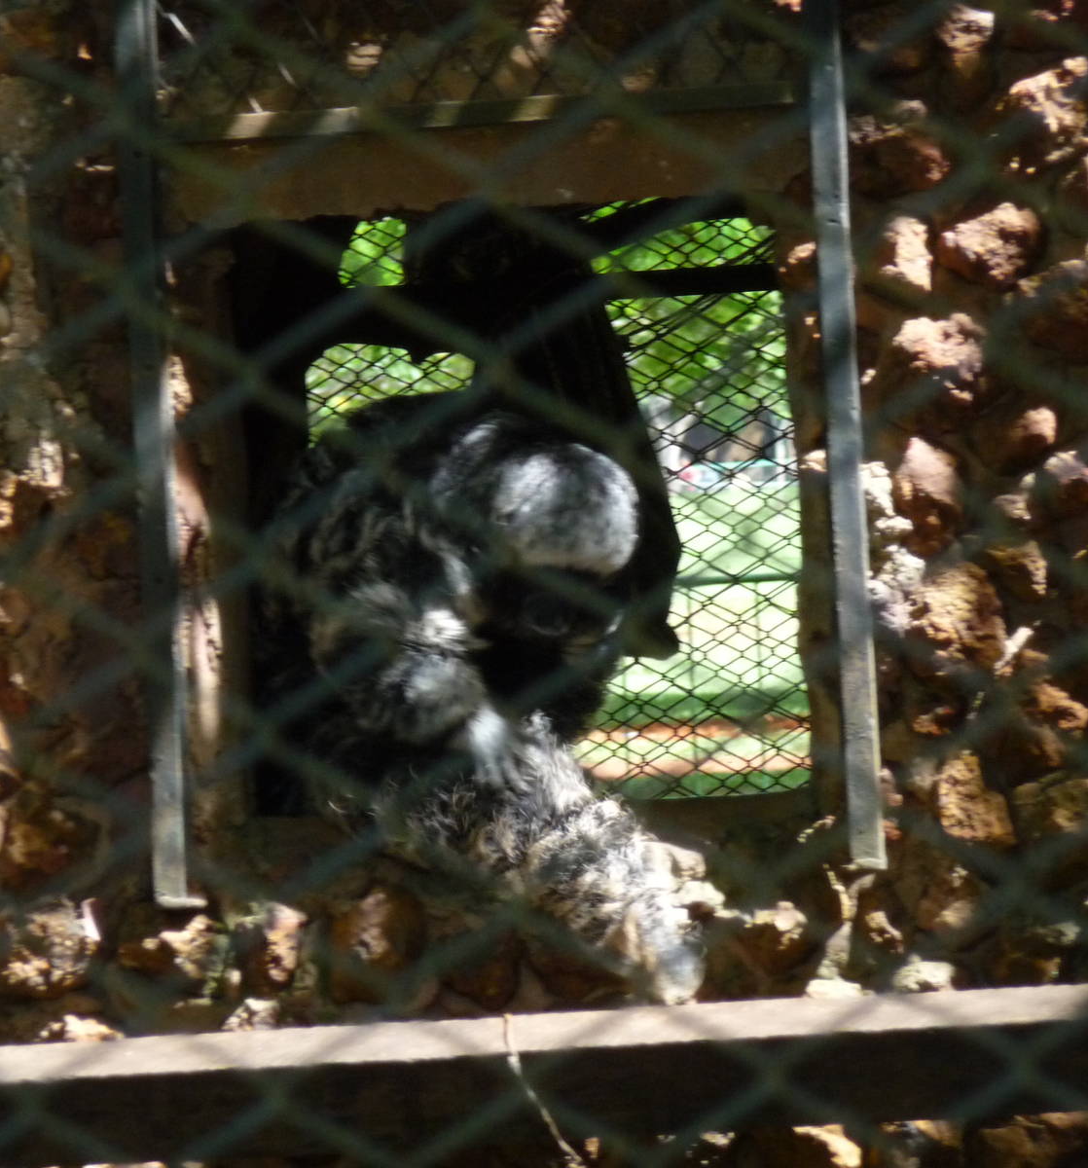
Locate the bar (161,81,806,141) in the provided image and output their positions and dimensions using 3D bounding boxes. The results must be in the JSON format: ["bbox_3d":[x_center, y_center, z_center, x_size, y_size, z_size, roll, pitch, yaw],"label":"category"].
[{"bbox_3d":[-0.035,-0.271,5.480,0.365,0.014,0.015,-3,1,7],"label":"bar"}]

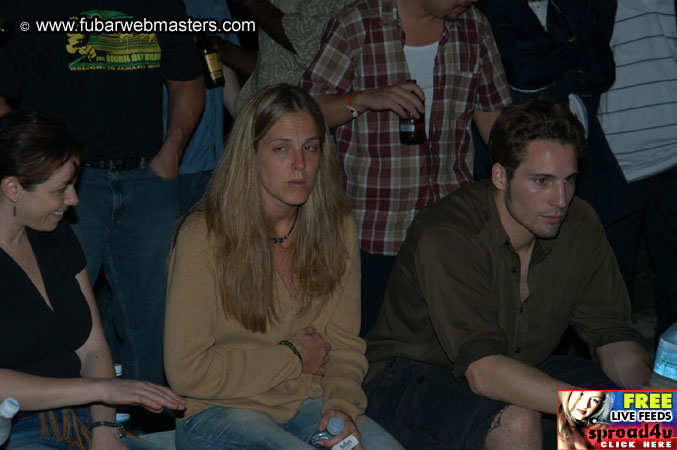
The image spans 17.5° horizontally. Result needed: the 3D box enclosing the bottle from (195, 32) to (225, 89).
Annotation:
[{"bbox_3d":[-0.434,-0.557,7.250,0.062,0.225,0.062,-18,5,-8],"label":"bottle"}]

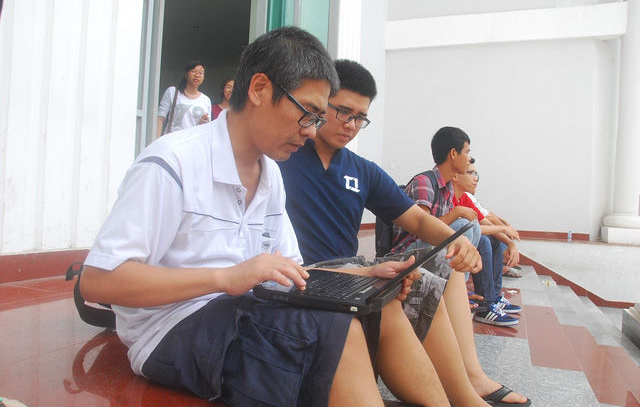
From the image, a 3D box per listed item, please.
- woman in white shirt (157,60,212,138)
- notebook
[{"bbox_3d":[-1.180,-0.420,4.120,0.470,1.610,0.310,4,-2,-37],"label":"woman in white shirt"},{"bbox_3d":[0.120,0.121,1.077,0.412,0.187,0.335,4,0,18],"label":"notebook"}]

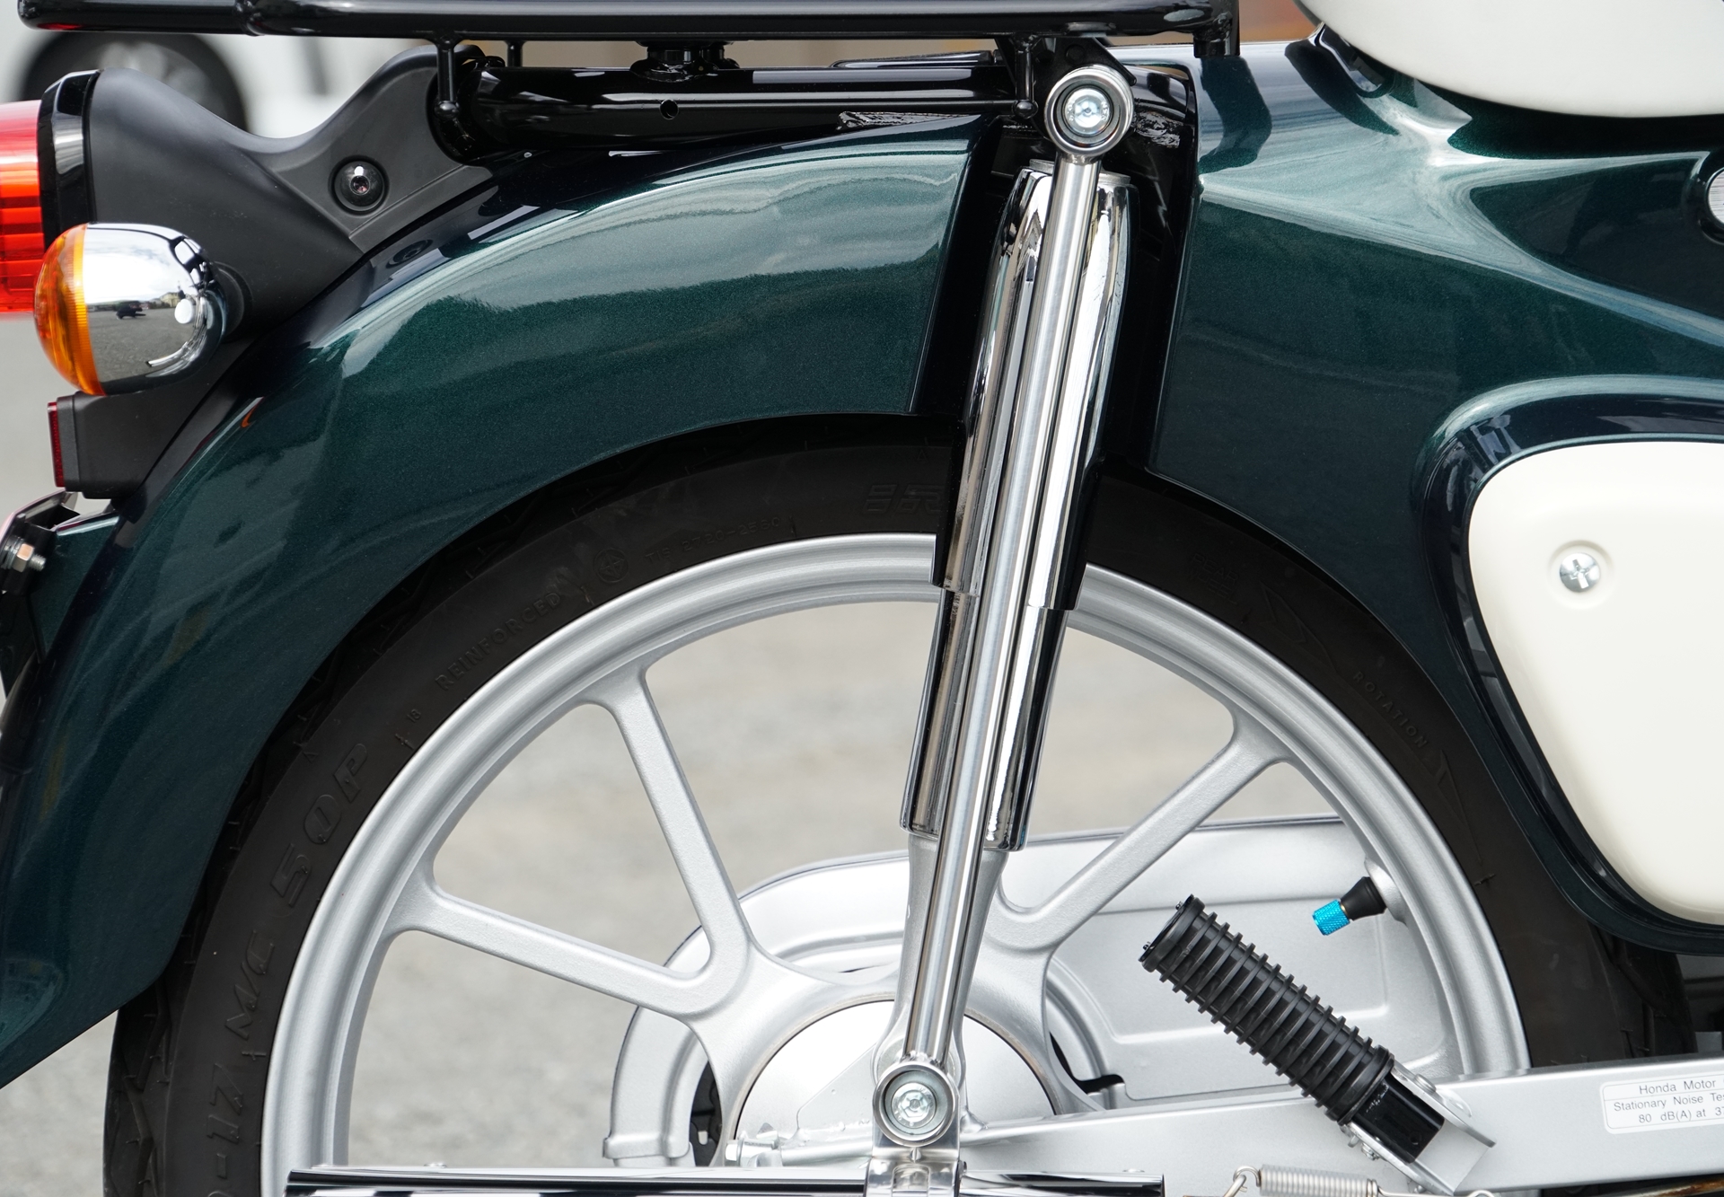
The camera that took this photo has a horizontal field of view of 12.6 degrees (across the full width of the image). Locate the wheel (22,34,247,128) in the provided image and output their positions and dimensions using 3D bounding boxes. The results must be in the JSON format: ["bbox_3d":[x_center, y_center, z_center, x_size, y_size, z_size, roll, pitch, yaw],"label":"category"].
[{"bbox_3d":[-1.997,-1.291,21.500,0.620,0.620,0.200,0,5,-3],"label":"wheel"}]

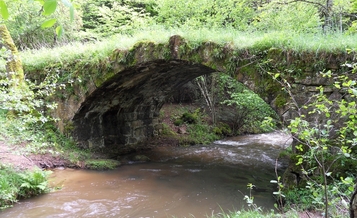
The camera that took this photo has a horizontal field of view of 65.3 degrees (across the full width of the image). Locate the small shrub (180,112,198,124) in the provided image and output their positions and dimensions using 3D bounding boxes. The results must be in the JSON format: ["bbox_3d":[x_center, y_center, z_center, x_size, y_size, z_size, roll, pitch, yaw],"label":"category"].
[{"bbox_3d":[0.466,0.360,11.800,0.780,0.520,0.650,0,3,0],"label":"small shrub"}]

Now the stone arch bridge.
[{"bbox_3d":[0.319,-0.218,8.572,9.042,3.102,4.290,1,3,25],"label":"stone arch bridge"}]

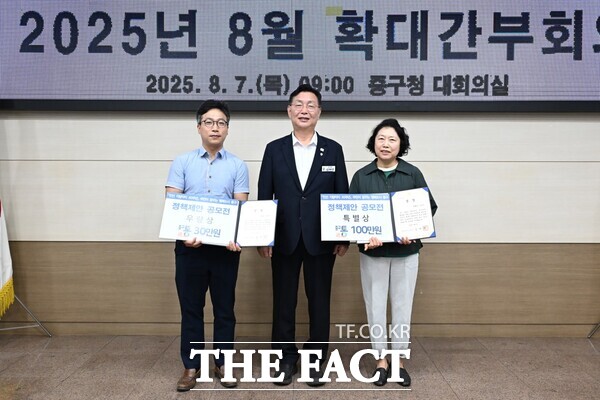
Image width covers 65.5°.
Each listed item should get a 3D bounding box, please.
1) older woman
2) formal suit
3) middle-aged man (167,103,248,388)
[{"bbox_3d":[0.573,0.291,2.876,0.532,1.566,0.410,0,2,6],"label":"older woman"},{"bbox_3d":[0.021,0.301,2.839,0.544,1.415,0.290,0,2,0],"label":"formal suit"},{"bbox_3d":[-0.554,0.239,2.816,0.490,1.672,0.420,0,2,-6],"label":"middle-aged man"}]

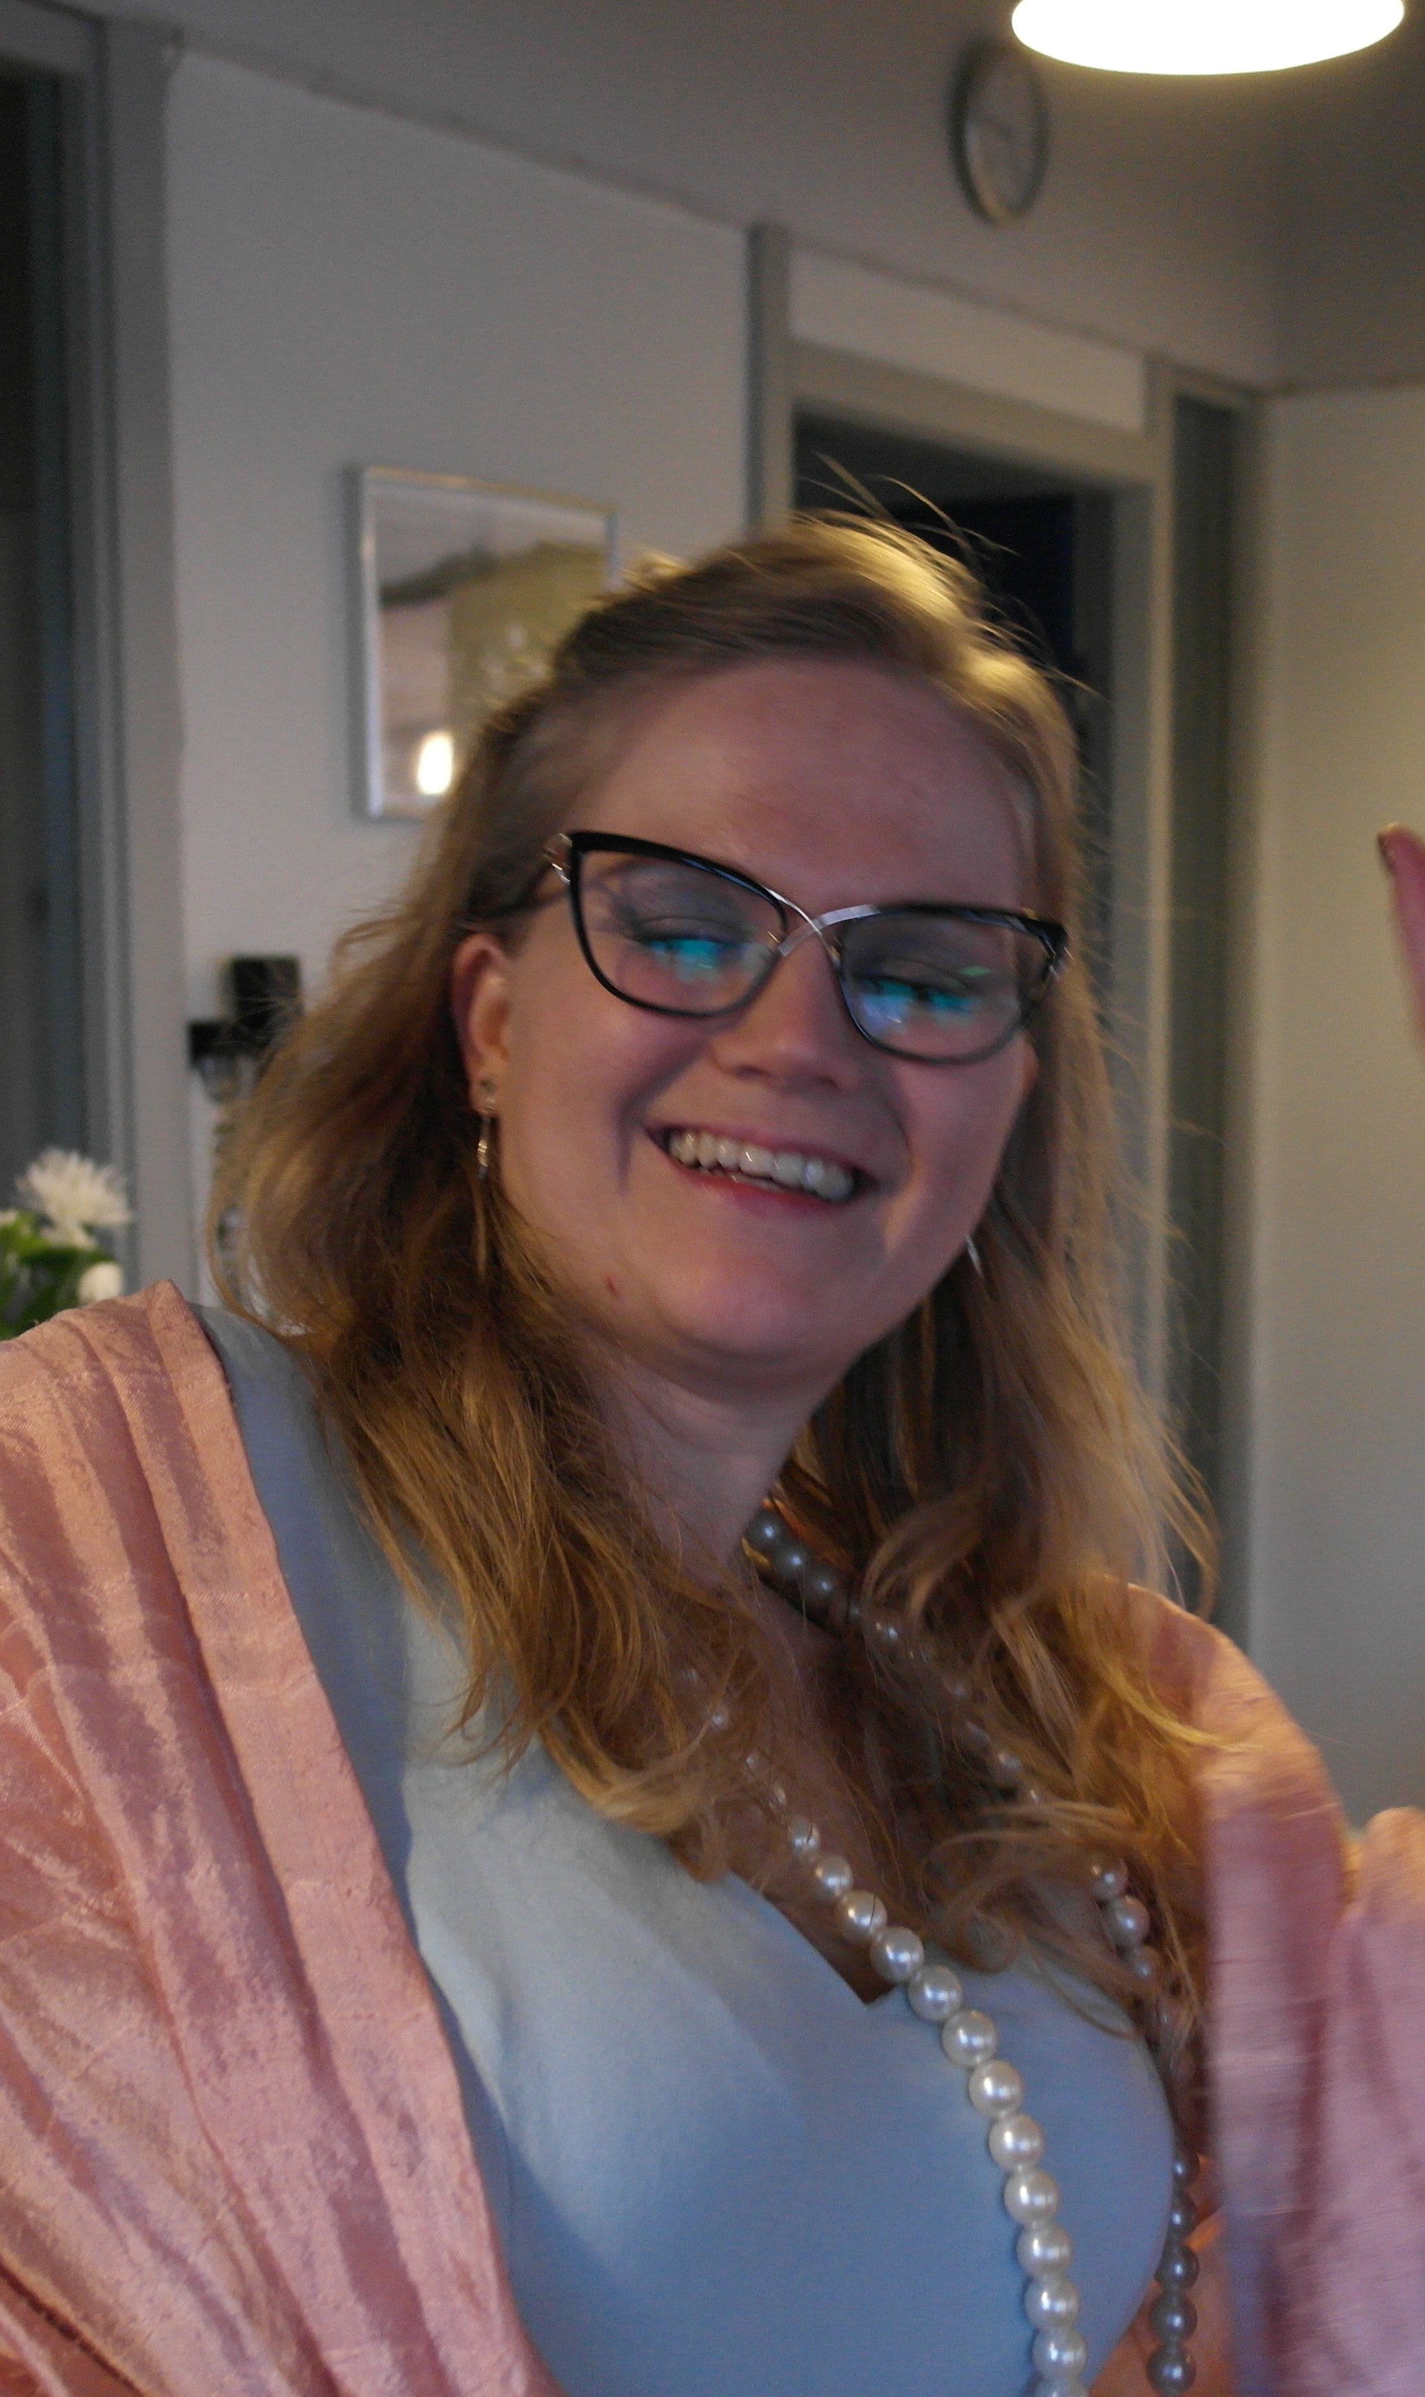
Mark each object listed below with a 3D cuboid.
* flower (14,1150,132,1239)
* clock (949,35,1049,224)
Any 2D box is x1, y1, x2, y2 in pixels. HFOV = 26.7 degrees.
[{"bbox_3d":[-0.427,-0.003,2.000,0.078,0.058,0.076,-1,7,-12],"label":"flower"},{"bbox_3d":[0.349,-1.299,3.649,0.037,0.217,0.217,4,8,33],"label":"clock"}]

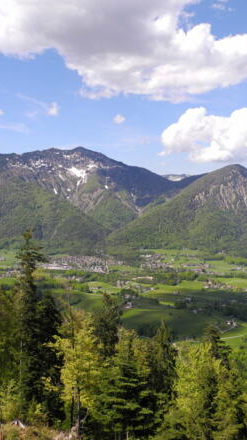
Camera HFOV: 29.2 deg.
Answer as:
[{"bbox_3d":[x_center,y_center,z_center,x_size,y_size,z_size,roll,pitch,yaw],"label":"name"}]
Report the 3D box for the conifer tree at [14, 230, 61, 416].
[{"bbox_3d":[-7.609,9.157,42.000,4.000,16.400,4.000,0,1,0],"label":"conifer tree"}]

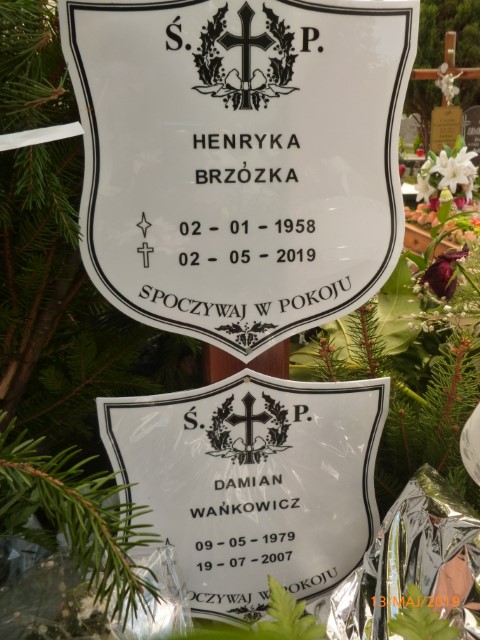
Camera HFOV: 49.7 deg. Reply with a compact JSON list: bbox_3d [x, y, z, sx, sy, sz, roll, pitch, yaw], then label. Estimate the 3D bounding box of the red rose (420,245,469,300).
[{"bbox_3d":[0.221,-0.050,0.560,0.043,0.062,0.045,27,0,0],"label":"red rose"}]

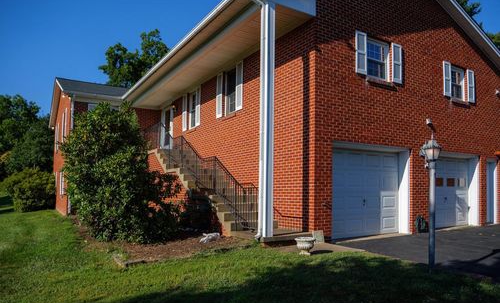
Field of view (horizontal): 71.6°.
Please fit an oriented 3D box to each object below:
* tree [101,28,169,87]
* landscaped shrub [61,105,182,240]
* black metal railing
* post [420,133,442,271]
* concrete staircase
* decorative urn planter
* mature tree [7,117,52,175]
[{"bbox_3d":[-9.166,-2.665,28.000,6.600,13.200,6.800,2,-4,-33],"label":"tree"},{"bbox_3d":[-3.100,0.479,8.300,2.500,3.000,2.650,2,-4,-33],"label":"landscaped shrub"},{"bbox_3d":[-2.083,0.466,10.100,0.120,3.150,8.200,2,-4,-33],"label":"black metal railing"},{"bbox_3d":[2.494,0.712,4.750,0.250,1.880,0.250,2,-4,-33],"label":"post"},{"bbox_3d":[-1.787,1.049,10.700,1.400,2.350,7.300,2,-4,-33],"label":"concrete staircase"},{"bbox_3d":[0.960,1.644,6.000,0.370,0.335,0.370,0,-3,0],"label":"decorative urn planter"},{"bbox_3d":[-15.900,0.577,25.000,4.000,6.400,4.200,2,-4,-33],"label":"mature tree"}]

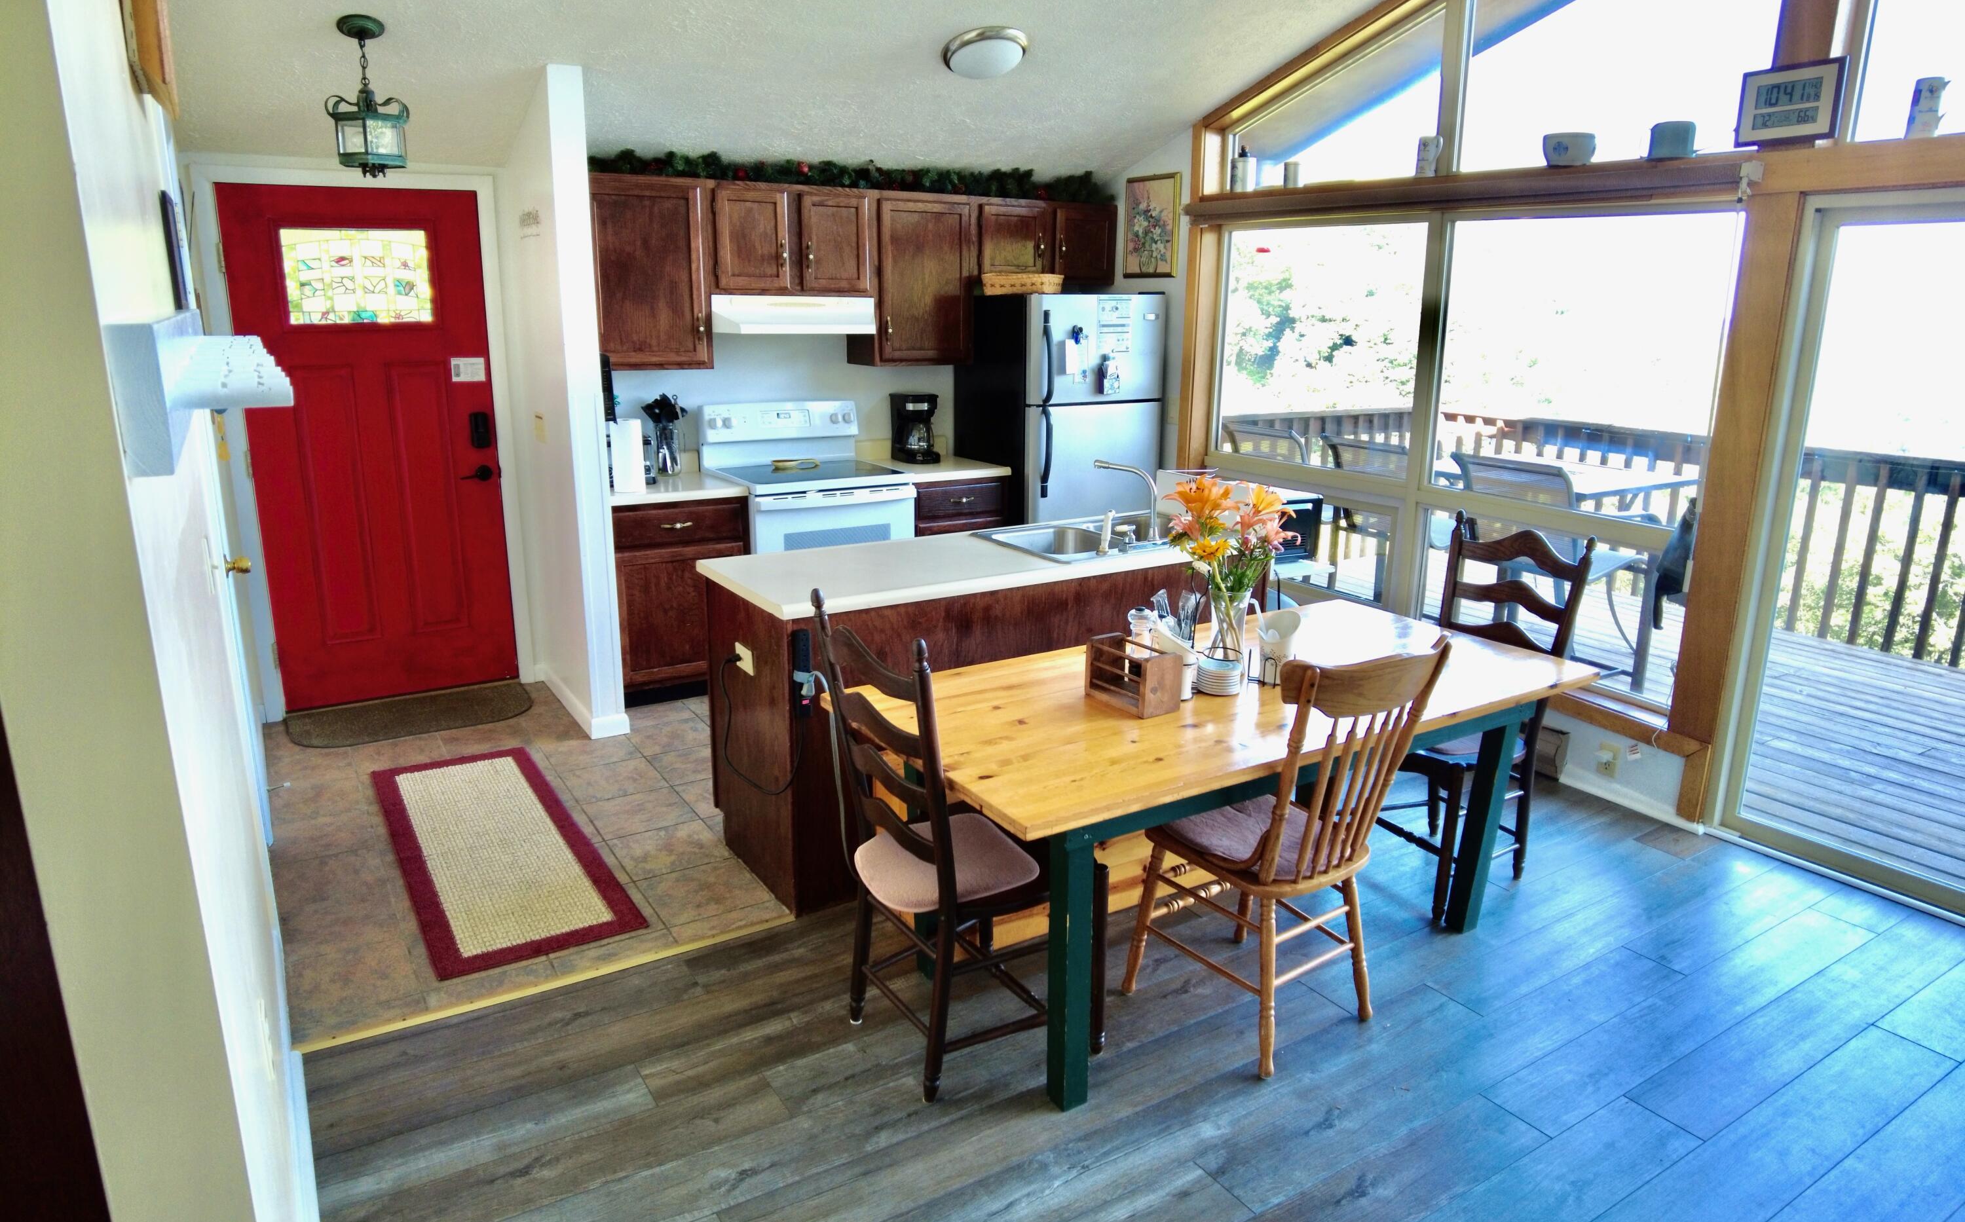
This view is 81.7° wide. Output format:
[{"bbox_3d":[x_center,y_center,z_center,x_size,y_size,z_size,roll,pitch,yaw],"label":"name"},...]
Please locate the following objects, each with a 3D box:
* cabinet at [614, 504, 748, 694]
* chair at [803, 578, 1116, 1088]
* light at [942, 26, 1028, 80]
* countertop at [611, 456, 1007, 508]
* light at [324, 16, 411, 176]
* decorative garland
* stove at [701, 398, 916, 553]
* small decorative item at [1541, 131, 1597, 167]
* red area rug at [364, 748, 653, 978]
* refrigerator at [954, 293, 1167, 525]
[{"bbox_3d":[-1.403,-0.107,4.955,0.610,0.845,0.610,-9,18,-32],"label":"cabinet"},{"bbox_3d":[-0.047,0.478,2.515,0.505,1.040,0.490,-9,17,-33],"label":"chair"},{"bbox_3d":[0.015,-2.053,4.229,0.325,0.095,0.325,-10,2,0],"label":"light"},{"bbox_3d":[-0.842,-0.605,5.193,1.910,0.045,0.635,-8,17,-31],"label":"countertop"},{"bbox_3d":[-1.913,-1.579,3.530,0.220,0.450,0.220,-8,17,-31],"label":"light"},{"bbox_3d":[-0.509,-1.946,5.127,2.680,0.130,0.190,-8,17,-31],"label":"decorative garland"},{"bbox_3d":[-0.794,-0.327,5.250,0.765,1.200,0.680,-9,18,-32],"label":"stove"},{"bbox_3d":[1.982,-1.559,3.829,0.145,0.107,0.140,-8,17,-31],"label":"small decorative item"},{"bbox_3d":[-1.544,0.718,3.567,0.517,0.012,1.547,-8,17,-32],"label":"red area rug"},{"bbox_3d":[0.365,-0.733,5.850,0.825,1.720,0.720,-9,18,-32],"label":"refrigerator"}]

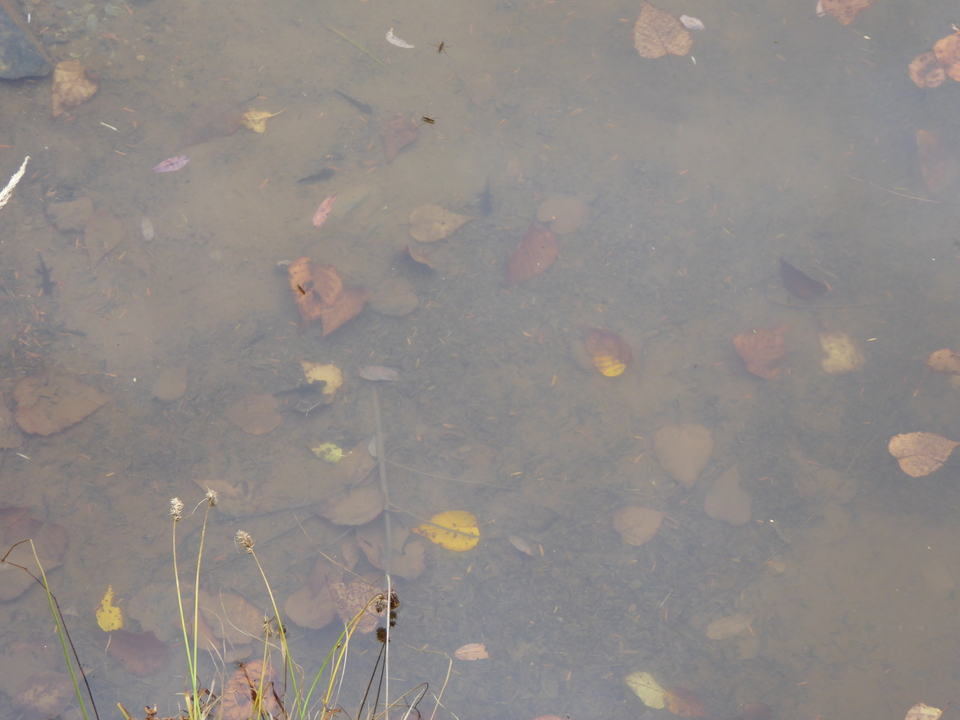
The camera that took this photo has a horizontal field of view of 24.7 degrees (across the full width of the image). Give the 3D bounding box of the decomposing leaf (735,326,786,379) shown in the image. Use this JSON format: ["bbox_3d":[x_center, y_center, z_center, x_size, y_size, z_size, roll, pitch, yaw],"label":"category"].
[{"bbox_3d":[0.320,-0.018,2.505,0.058,0.015,0.083,9,50,8],"label":"decomposing leaf"}]

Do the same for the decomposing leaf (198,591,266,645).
[{"bbox_3d":[-0.249,0.255,2.176,0.076,0.008,0.051,9,51,8],"label":"decomposing leaf"}]

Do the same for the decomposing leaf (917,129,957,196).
[{"bbox_3d":[0.542,-0.236,2.627,0.036,0.015,0.100,1,52,1],"label":"decomposing leaf"}]

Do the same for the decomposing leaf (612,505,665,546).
[{"bbox_3d":[0.167,0.168,2.249,0.055,0.008,0.049,-22,53,-18],"label":"decomposing leaf"}]

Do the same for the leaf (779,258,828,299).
[{"bbox_3d":[0.381,-0.104,2.579,0.045,0.018,0.069,-10,50,-9],"label":"leaf"}]

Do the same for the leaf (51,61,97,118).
[{"bbox_3d":[-0.518,-0.352,2.796,0.056,0.015,0.104,-8,49,-7],"label":"leaf"}]

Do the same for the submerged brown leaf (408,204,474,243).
[{"bbox_3d":[-0.044,-0.162,2.571,0.076,0.008,0.058,-7,52,-5],"label":"submerged brown leaf"}]

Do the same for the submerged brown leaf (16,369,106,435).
[{"bbox_3d":[-0.472,0.042,2.455,0.108,0.012,0.095,0,49,0],"label":"submerged brown leaf"}]

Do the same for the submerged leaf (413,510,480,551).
[{"bbox_3d":[-0.036,0.180,2.304,0.071,0.008,0.051,-1,52,-1],"label":"submerged leaf"}]

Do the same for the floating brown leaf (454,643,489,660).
[{"bbox_3d":[-0.007,0.278,2.092,0.034,0.006,0.018,0,50,0],"label":"floating brown leaf"}]

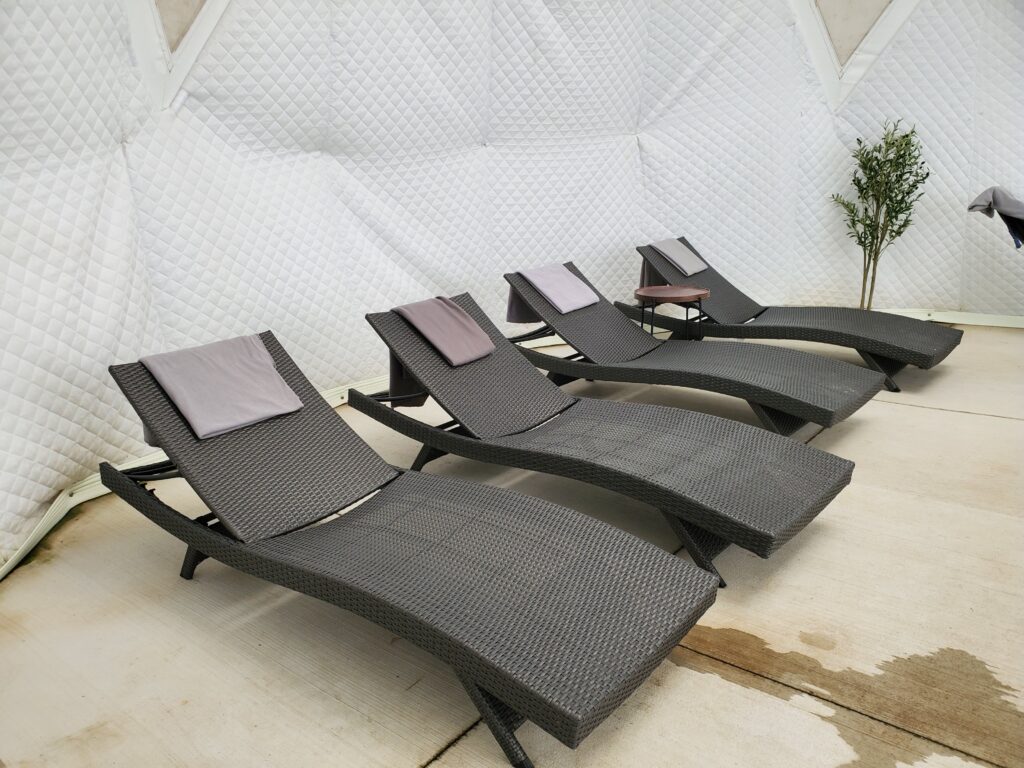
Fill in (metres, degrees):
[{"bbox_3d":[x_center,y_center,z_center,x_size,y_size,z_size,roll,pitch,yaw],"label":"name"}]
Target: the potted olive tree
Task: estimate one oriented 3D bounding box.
[{"bbox_3d":[2.668,-1.136,5.620,0.677,1.493,0.576,-2,17,0],"label":"potted olive tree"}]

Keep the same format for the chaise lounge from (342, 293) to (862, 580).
[{"bbox_3d":[0.231,0.091,3.149,2.086,0.713,0.684,13,22,40],"label":"chaise lounge"}]

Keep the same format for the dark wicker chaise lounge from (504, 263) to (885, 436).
[{"bbox_3d":[0.833,-0.227,4.176,2.086,0.698,0.684,12,22,40],"label":"dark wicker chaise lounge"}]

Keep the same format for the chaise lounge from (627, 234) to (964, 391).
[{"bbox_3d":[1.718,-0.512,5.003,2.086,0.713,0.684,13,22,40],"label":"chaise lounge"}]

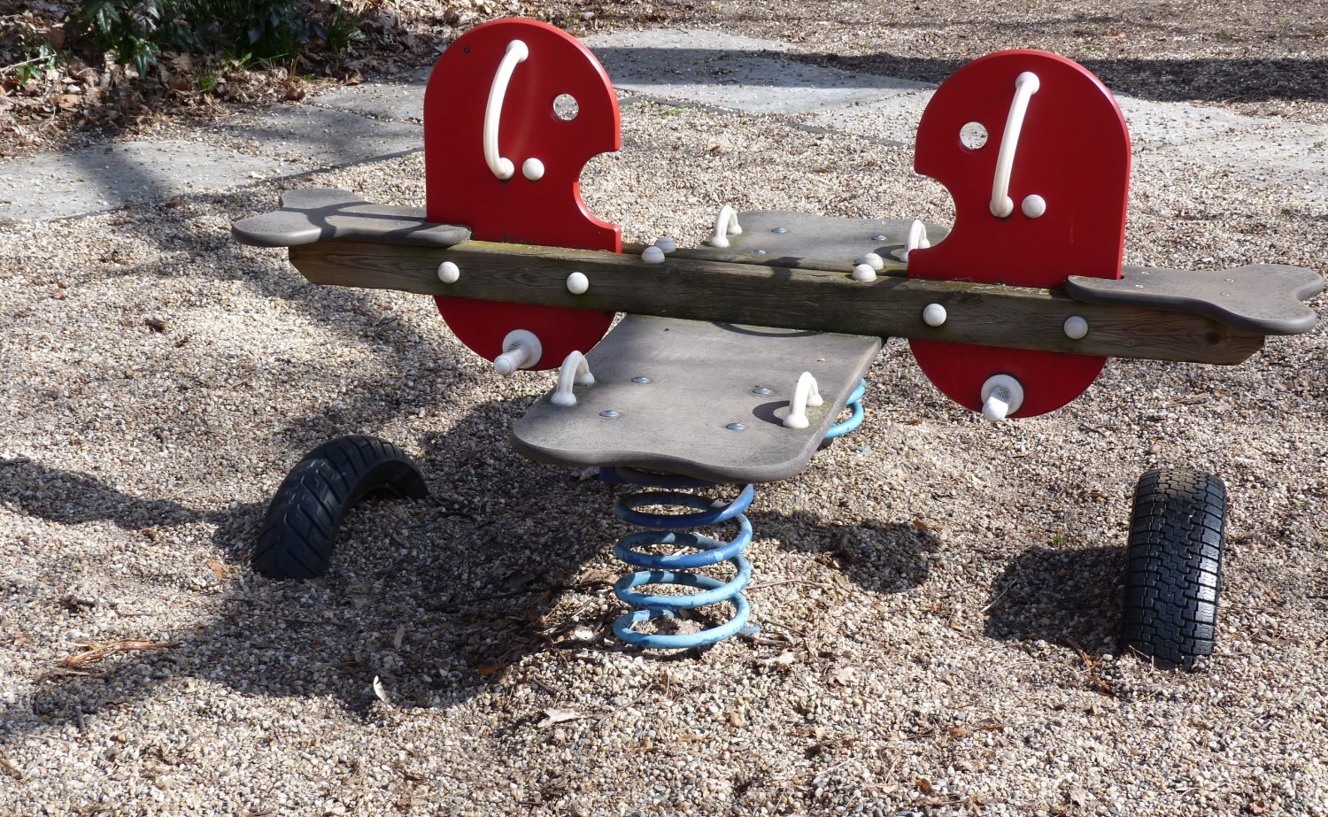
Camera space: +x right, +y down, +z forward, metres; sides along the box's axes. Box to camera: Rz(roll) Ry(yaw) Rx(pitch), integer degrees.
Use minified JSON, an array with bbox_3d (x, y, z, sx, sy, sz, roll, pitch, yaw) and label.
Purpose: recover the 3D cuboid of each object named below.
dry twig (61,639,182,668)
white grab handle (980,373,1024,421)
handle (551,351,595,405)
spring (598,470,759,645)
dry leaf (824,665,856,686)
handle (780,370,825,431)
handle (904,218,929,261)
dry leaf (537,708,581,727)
[{"bbox_3d":[-0.809,0.355,3.795,0.175,0.026,0.084,-5,18,-19],"label":"dry twig"},{"bbox_3d":[0.533,-0.006,4.096,0.068,0.068,0.091,6,19,14],"label":"white grab handle"},{"bbox_3d":[-0.132,-0.058,3.816,0.037,0.065,0.144,6,19,14],"label":"handle"},{"bbox_3d":[0.032,0.184,3.840,0.209,0.305,0.209,1,18,0],"label":"spring"},{"bbox_3d":[0.255,0.386,3.710,0.044,0.013,0.047,1,18,0],"label":"dry leaf"},{"bbox_3d":[0.207,-0.025,3.731,0.037,0.065,0.144,6,19,14],"label":"handle"},{"bbox_3d":[0.451,-0.311,4.606,0.037,0.065,0.144,6,19,14],"label":"handle"},{"bbox_3d":[-0.146,0.428,3.565,0.060,0.013,0.037,1,18,0],"label":"dry leaf"}]

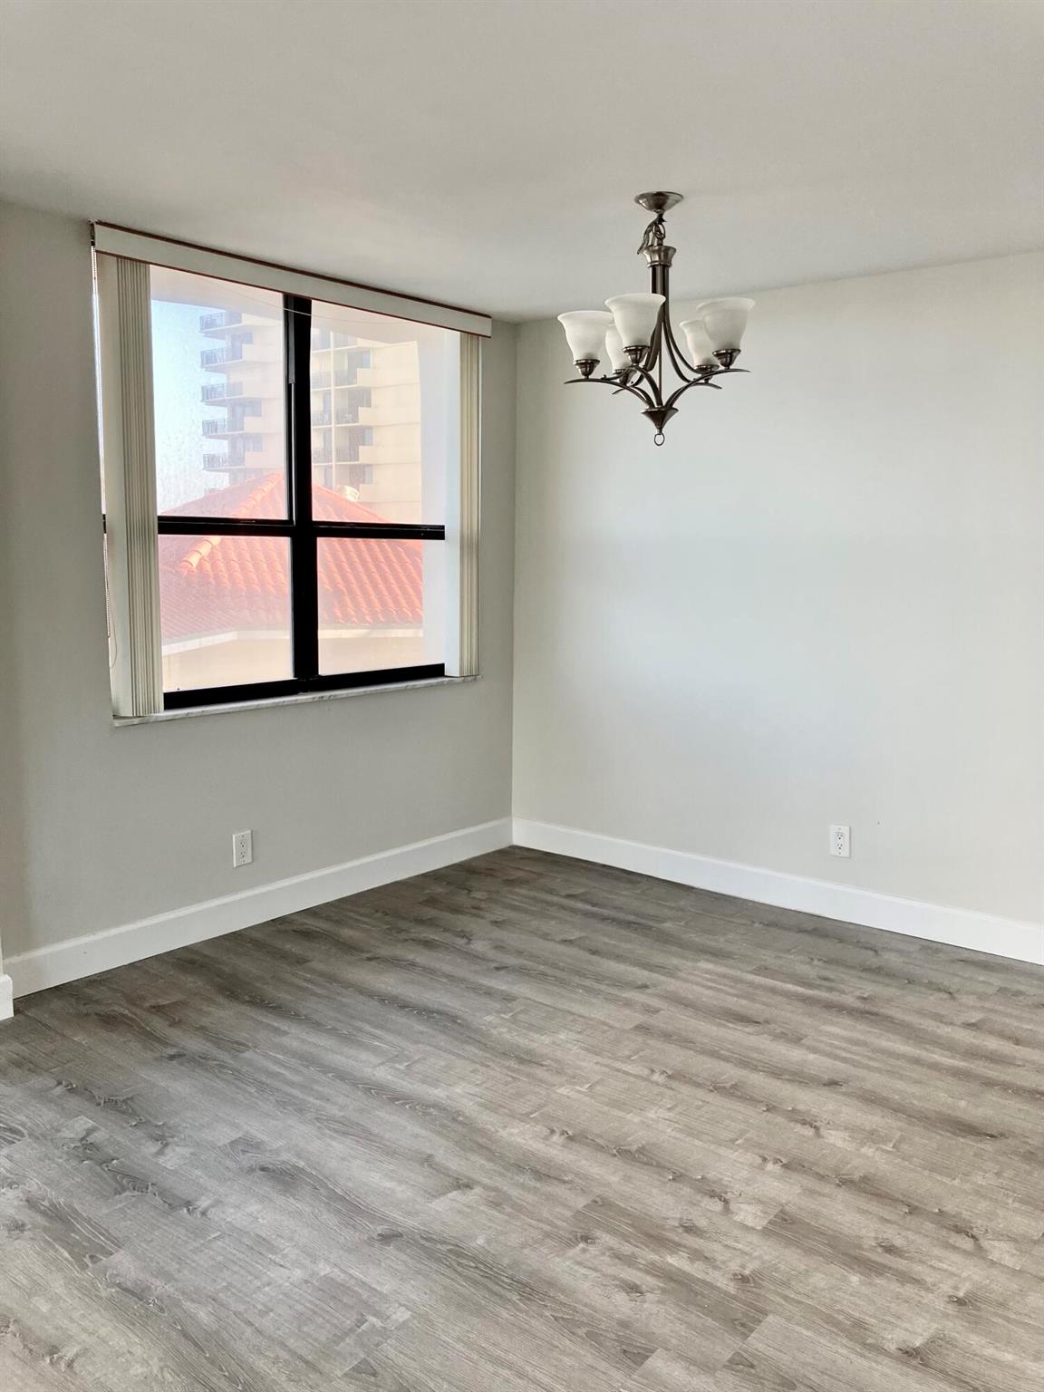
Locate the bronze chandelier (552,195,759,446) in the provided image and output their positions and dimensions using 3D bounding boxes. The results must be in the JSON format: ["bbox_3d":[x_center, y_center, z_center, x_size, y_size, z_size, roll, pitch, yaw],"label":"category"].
[{"bbox_3d":[0.396,-1.088,3.290,0.560,0.695,0.560,1,8,0],"label":"bronze chandelier"}]

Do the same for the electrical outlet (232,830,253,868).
[{"bbox_3d":[-1.047,0.575,4.223,0.008,0.122,0.079,7,10,39],"label":"electrical outlet"}]

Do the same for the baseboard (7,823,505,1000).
[{"bbox_3d":[-0.849,0.776,4.491,0.016,0.140,2.500,7,10,39],"label":"baseboard"}]

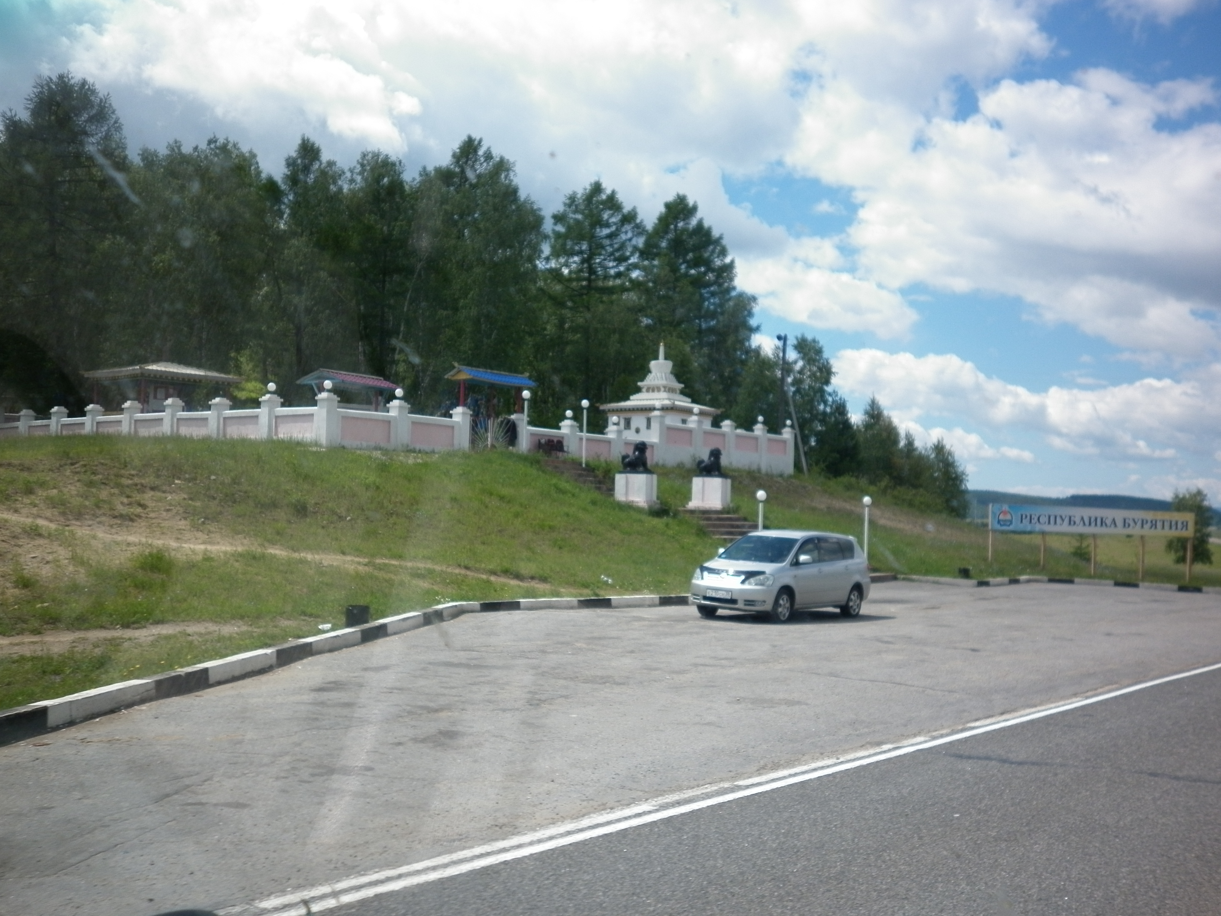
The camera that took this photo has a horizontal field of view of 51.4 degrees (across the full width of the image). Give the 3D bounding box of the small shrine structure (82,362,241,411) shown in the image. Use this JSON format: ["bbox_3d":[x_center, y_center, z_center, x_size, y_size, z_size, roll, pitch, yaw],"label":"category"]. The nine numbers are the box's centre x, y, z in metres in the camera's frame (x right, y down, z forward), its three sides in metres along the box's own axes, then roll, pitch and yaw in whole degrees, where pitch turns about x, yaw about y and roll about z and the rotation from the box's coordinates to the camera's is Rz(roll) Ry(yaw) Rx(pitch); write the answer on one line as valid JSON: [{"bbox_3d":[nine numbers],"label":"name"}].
[{"bbox_3d":[-18.500,-2.119,52.446,4.500,3.639,4.600,0,-3,40],"label":"small shrine structure"}]

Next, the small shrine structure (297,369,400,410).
[{"bbox_3d":[-9.114,-1.596,44.150,2.350,2.756,2.750,0,-2,36],"label":"small shrine structure"}]

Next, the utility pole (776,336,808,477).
[{"bbox_3d":[9.344,-2.637,65.495,1.600,7.486,0.900,2,-2,0],"label":"utility pole"}]

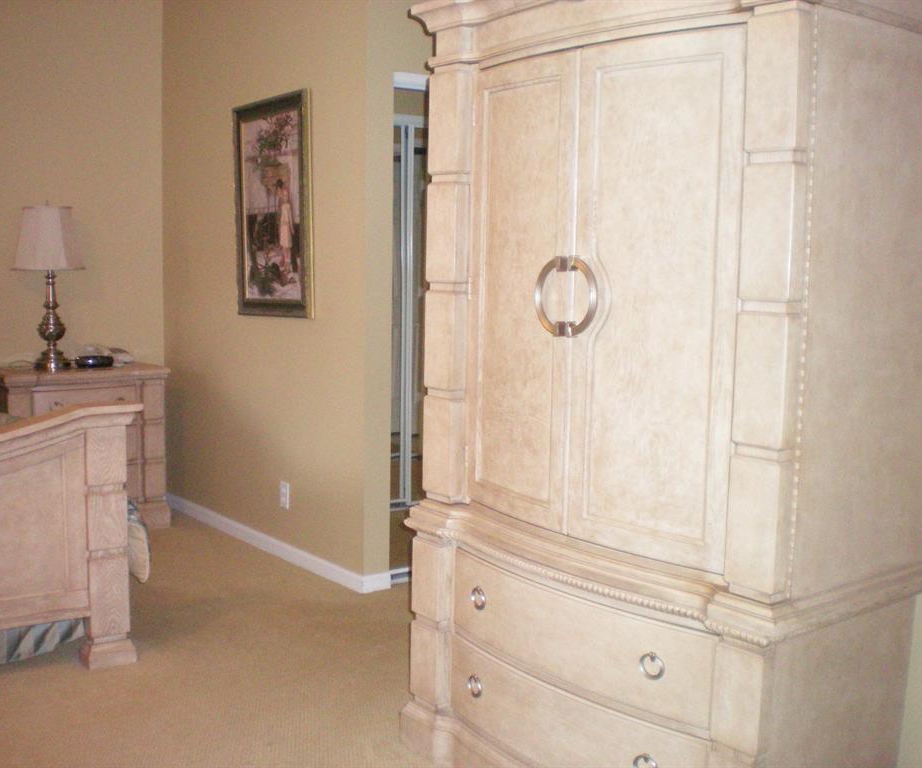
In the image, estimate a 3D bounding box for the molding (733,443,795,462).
[{"bbox_3d":[0.573,0.127,2.127,0.045,0.023,0.110,-4,8,-37],"label":"molding"}]

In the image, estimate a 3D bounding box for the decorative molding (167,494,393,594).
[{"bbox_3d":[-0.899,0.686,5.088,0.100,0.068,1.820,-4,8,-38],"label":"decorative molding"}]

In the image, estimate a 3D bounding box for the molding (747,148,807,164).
[{"bbox_3d":[0.581,-0.416,2.064,0.045,0.023,0.110,-4,8,-37],"label":"molding"}]

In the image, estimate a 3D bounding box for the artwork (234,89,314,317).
[{"bbox_3d":[-0.786,-0.734,4.708,0.040,0.900,0.600,-6,9,-38],"label":"artwork"}]

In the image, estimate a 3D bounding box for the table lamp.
[{"bbox_3d":[-1.868,-0.435,5.117,0.335,0.760,0.335,-4,8,-38],"label":"table lamp"}]

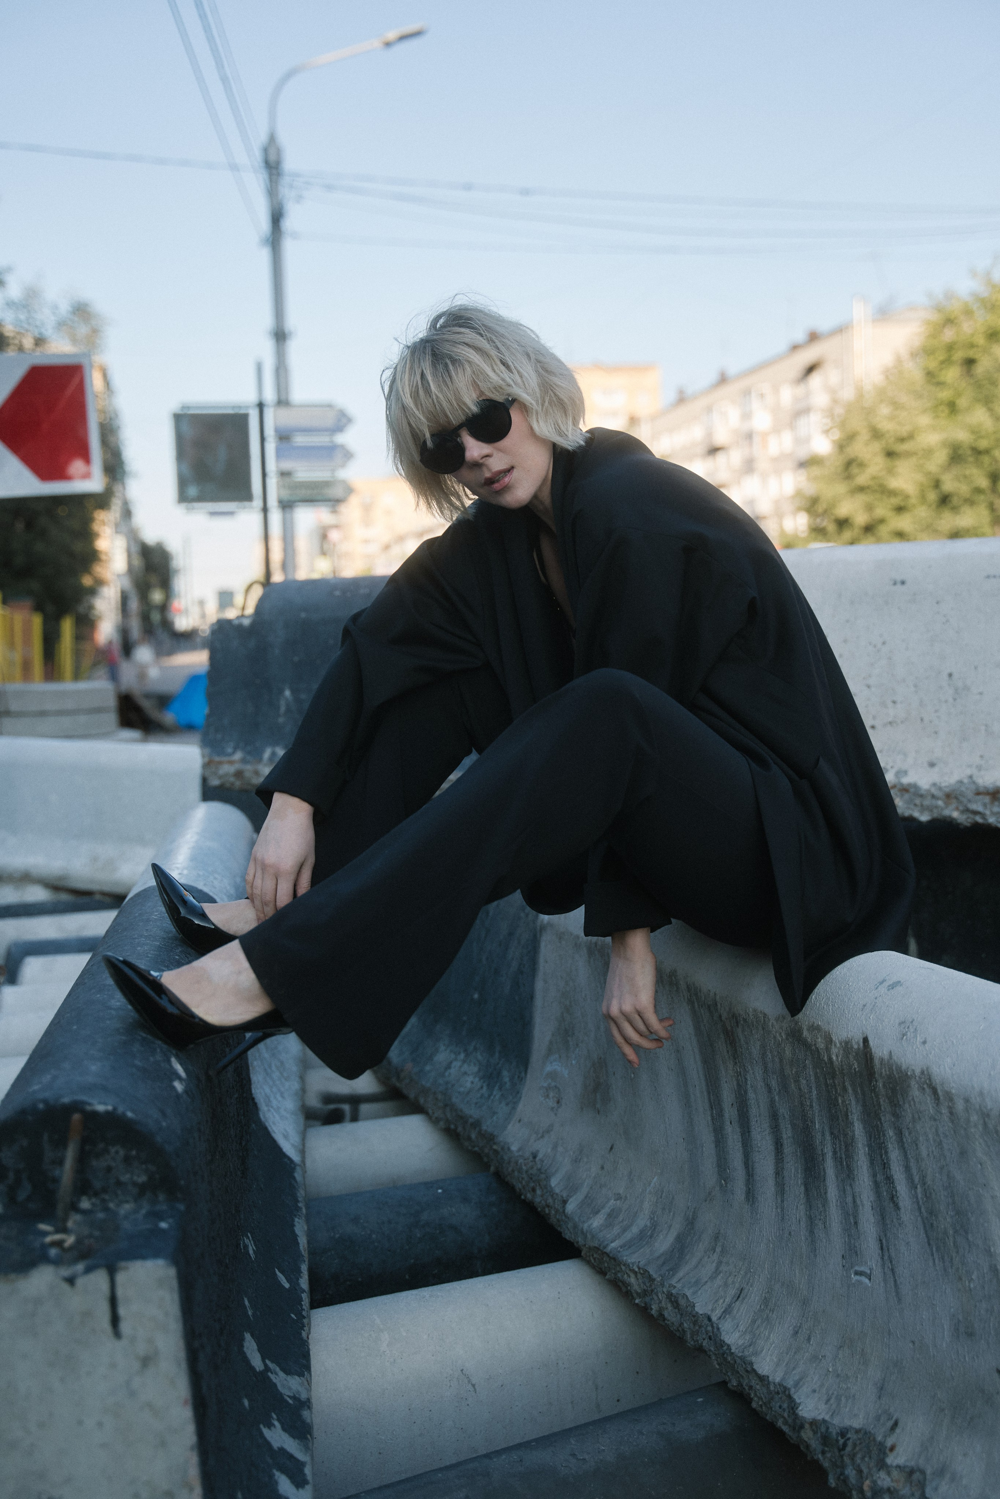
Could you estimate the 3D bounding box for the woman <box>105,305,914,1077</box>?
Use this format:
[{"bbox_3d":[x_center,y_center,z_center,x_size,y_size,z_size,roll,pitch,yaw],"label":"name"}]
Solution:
[{"bbox_3d":[-0.003,-0.095,2.142,1.018,0.859,0.763,-4,5,-28],"label":"woman"}]

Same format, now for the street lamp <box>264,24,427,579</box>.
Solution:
[{"bbox_3d":[-2.211,-5.499,27.461,2.517,11.080,0.340,-2,4,-10],"label":"street lamp"}]

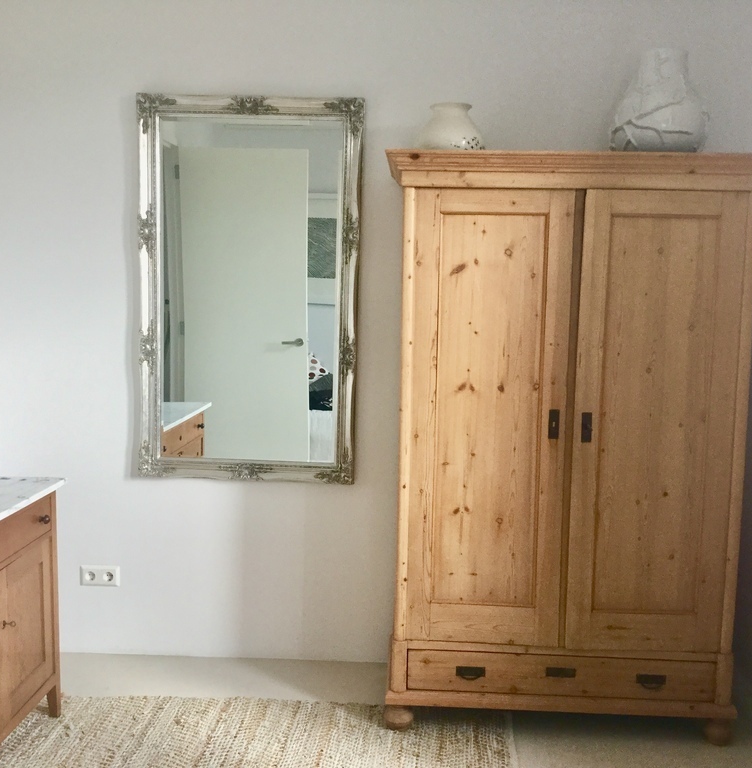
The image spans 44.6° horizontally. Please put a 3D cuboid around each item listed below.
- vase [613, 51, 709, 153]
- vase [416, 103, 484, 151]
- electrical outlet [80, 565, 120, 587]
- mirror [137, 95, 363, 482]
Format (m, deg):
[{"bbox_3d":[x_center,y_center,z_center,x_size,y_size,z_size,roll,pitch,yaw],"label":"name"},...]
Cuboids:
[{"bbox_3d":[0.901,-0.869,2.908,0.306,0.362,0.310,1,6,3],"label":"vase"},{"bbox_3d":[0.239,-0.796,2.941,0.221,0.185,0.221,1,6,3],"label":"vase"},{"bbox_3d":[-1.040,0.725,3.461,0.152,0.081,0.014,1,6,3],"label":"electrical outlet"},{"bbox_3d":[-0.460,-0.326,3.293,0.790,1.370,0.050,1,6,3],"label":"mirror"}]

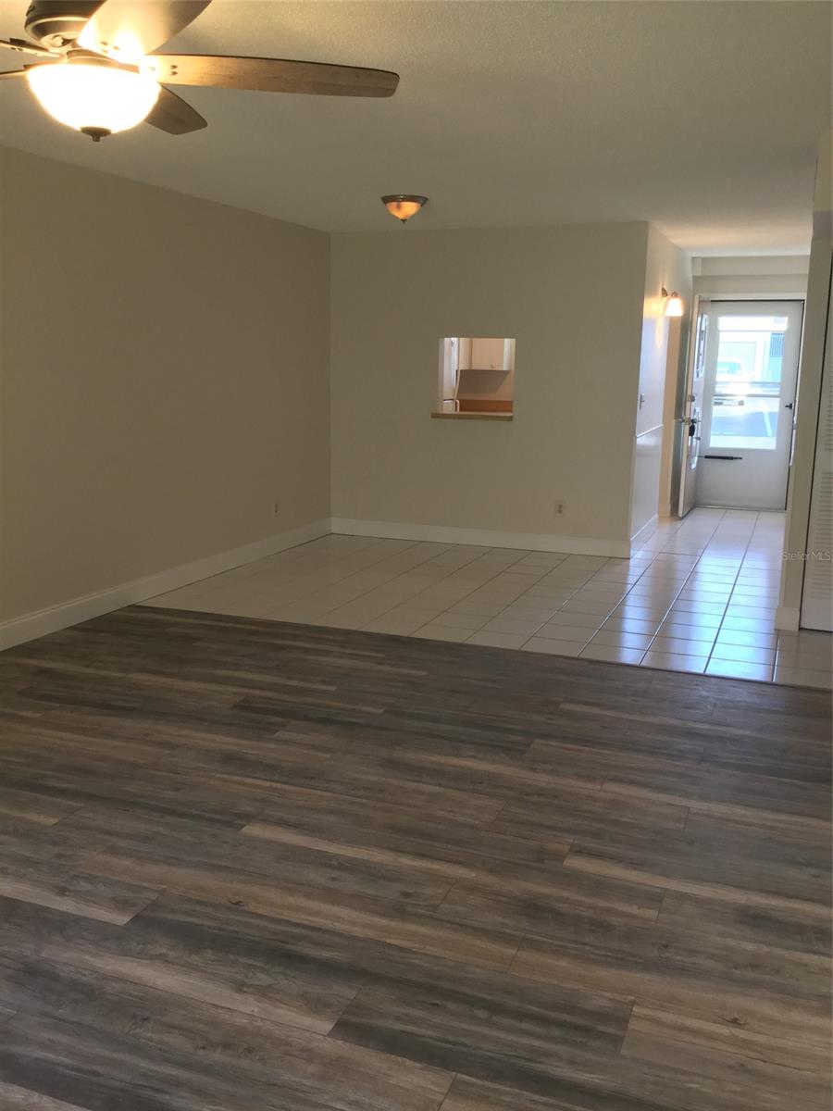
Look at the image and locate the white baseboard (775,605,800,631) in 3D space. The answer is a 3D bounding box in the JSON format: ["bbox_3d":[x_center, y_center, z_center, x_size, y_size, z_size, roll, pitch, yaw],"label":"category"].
[{"bbox_3d":[2.079,0.360,5.571,0.128,0.130,0.020,5,12,21],"label":"white baseboard"}]

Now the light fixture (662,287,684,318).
[{"bbox_3d":[2.071,-2.043,8.018,0.170,0.230,0.145,5,12,21],"label":"light fixture"}]

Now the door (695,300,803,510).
[{"bbox_3d":[3.314,-1.489,9.985,0.910,2.030,0.050,5,12,21],"label":"door"}]

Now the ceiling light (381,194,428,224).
[{"bbox_3d":[-0.071,-2.125,6.151,0.300,0.160,0.300,1,11,0],"label":"ceiling light"}]

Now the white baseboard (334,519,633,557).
[{"bbox_3d":[0.447,-0.145,7.978,2.510,0.131,0.020,5,12,21],"label":"white baseboard"}]

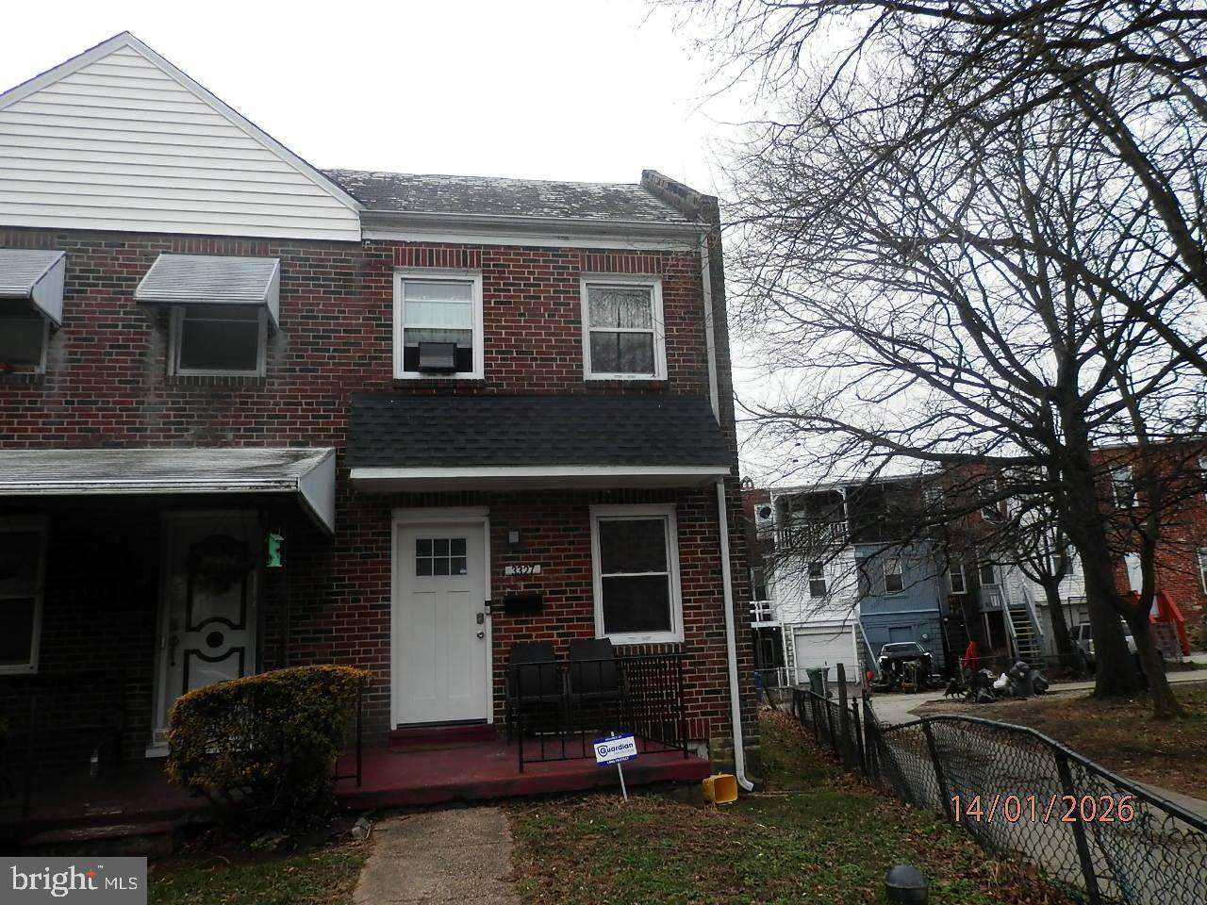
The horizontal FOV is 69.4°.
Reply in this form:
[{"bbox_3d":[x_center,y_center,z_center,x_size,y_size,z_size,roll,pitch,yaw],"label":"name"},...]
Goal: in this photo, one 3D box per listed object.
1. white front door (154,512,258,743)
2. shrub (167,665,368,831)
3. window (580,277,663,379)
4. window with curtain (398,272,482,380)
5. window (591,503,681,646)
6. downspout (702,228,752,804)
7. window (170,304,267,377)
[{"bbox_3d":[-3.826,1.659,8.434,0.900,2.170,0.100,0,-11,-11],"label":"white front door"},{"bbox_3d":[-2.283,2.031,6.008,1.220,1.100,0.900,0,-11,-11],"label":"shrub"},{"bbox_3d":[0.230,-1.412,9.835,0.945,1.242,0.100,0,-11,-11],"label":"window"},{"bbox_3d":[-1.780,-1.389,9.428,0.950,1.232,0.120,0,-11,-11],"label":"window with curtain"},{"bbox_3d":[0.357,1.292,9.320,0.950,1.488,0.100,0,-11,-11],"label":"window"},{"bbox_3d":[1.366,0.475,9.581,0.140,6.184,0.130,0,-11,-11],"label":"downspout"},{"bbox_3d":[-3.973,-1.342,9.024,0.955,1.166,0.100,0,-11,-11],"label":"window"}]

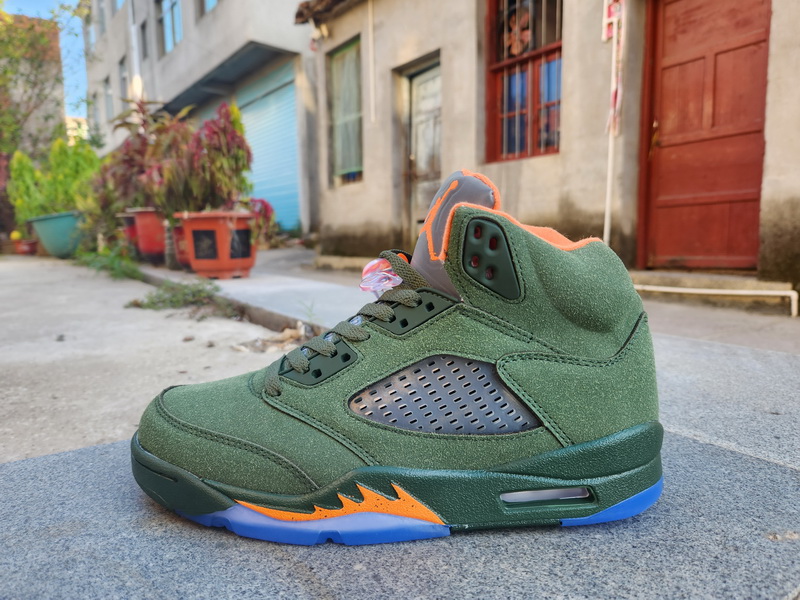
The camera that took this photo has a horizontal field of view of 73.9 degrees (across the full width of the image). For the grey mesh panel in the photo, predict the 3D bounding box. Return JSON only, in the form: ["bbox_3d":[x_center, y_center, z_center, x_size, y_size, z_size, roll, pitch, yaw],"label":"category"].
[{"bbox_3d":[0.024,0.051,0.283,0.101,0.043,0.011,0,-10,0],"label":"grey mesh panel"}]

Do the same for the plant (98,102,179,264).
[{"bbox_3d":[-2.214,-0.986,4.500,0.660,1.330,0.600,-3,6,-26],"label":"plant"}]

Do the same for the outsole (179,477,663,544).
[{"bbox_3d":[0.008,0.103,0.316,0.288,0.028,0.106,-1,5,-2],"label":"outsole"}]

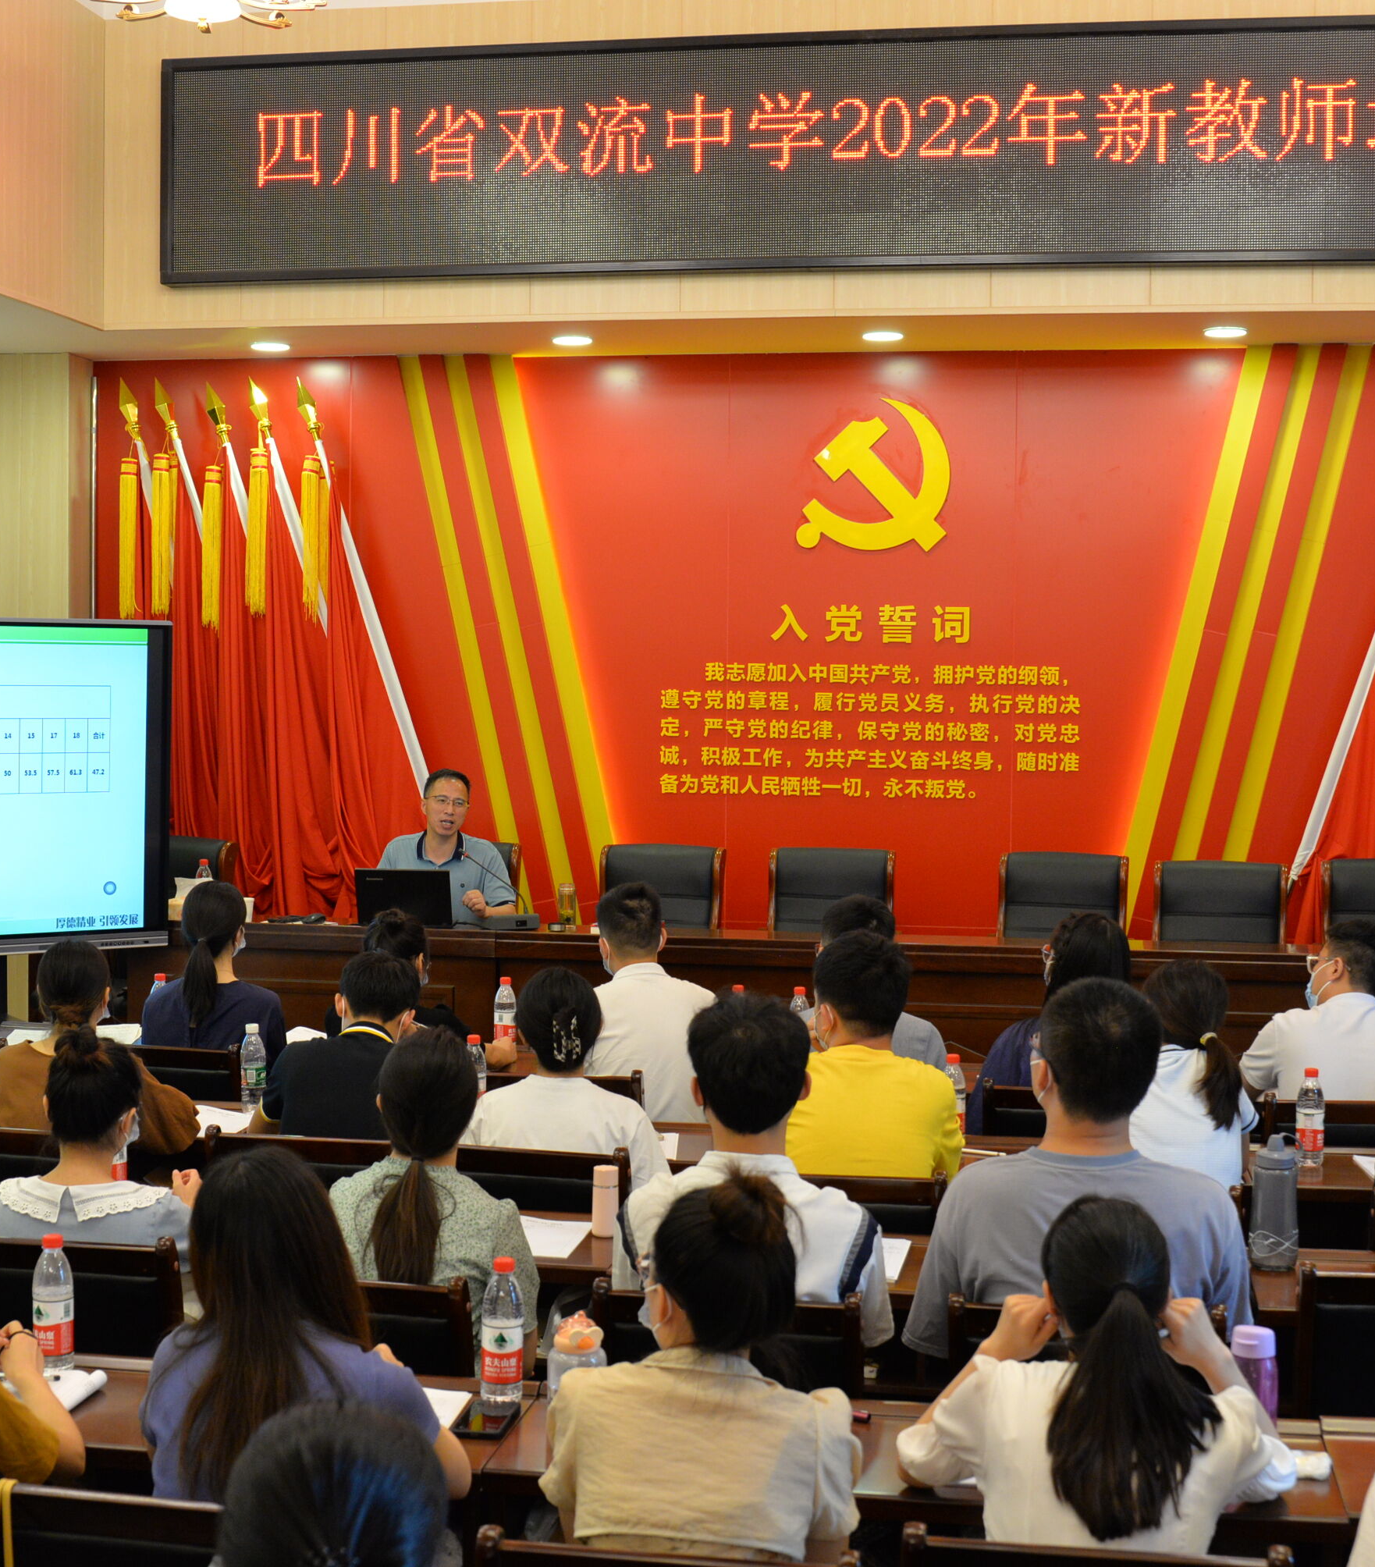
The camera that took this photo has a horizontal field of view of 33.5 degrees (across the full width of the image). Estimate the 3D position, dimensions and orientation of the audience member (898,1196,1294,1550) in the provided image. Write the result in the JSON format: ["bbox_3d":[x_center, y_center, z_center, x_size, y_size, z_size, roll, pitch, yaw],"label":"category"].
[{"bbox_3d":[0.526,1.133,2.985,0.500,1.272,0.750,1,3,9],"label":"audience member"}]

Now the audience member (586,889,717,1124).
[{"bbox_3d":[-0.106,0.949,6.524,0.490,1.350,0.700,1,3,6],"label":"audience member"}]

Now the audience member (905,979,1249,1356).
[{"bbox_3d":[0.661,1.013,3.964,0.550,1.380,0.780,1,3,6],"label":"audience member"}]

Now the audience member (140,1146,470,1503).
[{"bbox_3d":[-0.457,1.108,3.167,0.470,1.284,0.750,1,3,9],"label":"audience member"}]

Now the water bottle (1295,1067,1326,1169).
[{"bbox_3d":[1.506,0.807,5.511,0.065,0.232,0.065,1,3,9],"label":"water bottle"}]

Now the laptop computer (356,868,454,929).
[{"bbox_3d":[-1.080,0.434,8.698,0.365,0.225,0.300,1,3,10],"label":"laptop computer"}]

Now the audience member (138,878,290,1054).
[{"bbox_3d":[-1.248,0.929,6.395,0.450,1.337,0.750,1,3,9],"label":"audience member"}]

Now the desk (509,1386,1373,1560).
[{"bbox_3d":[0.331,1.337,3.375,1.200,0.770,0.410,1,3,10],"label":"desk"}]

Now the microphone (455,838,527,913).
[{"bbox_3d":[-0.741,0.370,8.657,0.310,0.290,0.100,3,3,40],"label":"microphone"}]

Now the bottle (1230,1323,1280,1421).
[{"bbox_3d":[0.867,0.924,3.471,0.069,0.188,0.069,2,3,24],"label":"bottle"}]

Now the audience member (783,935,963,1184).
[{"bbox_3d":[0.390,0.997,5.049,0.480,1.358,0.750,1,3,3],"label":"audience member"}]

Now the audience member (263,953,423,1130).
[{"bbox_3d":[-0.702,1.009,5.302,0.490,1.286,0.750,1,3,4],"label":"audience member"}]

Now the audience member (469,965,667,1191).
[{"bbox_3d":[-0.249,1.044,5.446,0.480,1.260,0.700,1,3,5],"label":"audience member"}]

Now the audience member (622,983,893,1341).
[{"bbox_3d":[0.143,1.023,4.054,0.480,1.340,0.760,1,3,10],"label":"audience member"}]

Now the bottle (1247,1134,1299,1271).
[{"bbox_3d":[1.176,0.838,4.575,0.090,0.260,0.090,1,3,9],"label":"bottle"}]

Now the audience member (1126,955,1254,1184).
[{"bbox_3d":[1.032,1.017,4.946,0.430,1.290,0.740,1,3,7],"label":"audience member"}]

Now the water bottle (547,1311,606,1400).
[{"bbox_3d":[-0.172,0.917,3.602,0.091,0.172,0.091,0,3,0],"label":"water bottle"}]

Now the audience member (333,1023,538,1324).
[{"bbox_3d":[-0.424,1.063,4.193,0.450,1.284,0.750,1,3,4],"label":"audience member"}]

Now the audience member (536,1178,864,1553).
[{"bbox_3d":[0.035,1.112,2.990,0.450,1.260,0.740,1,3,4],"label":"audience member"}]

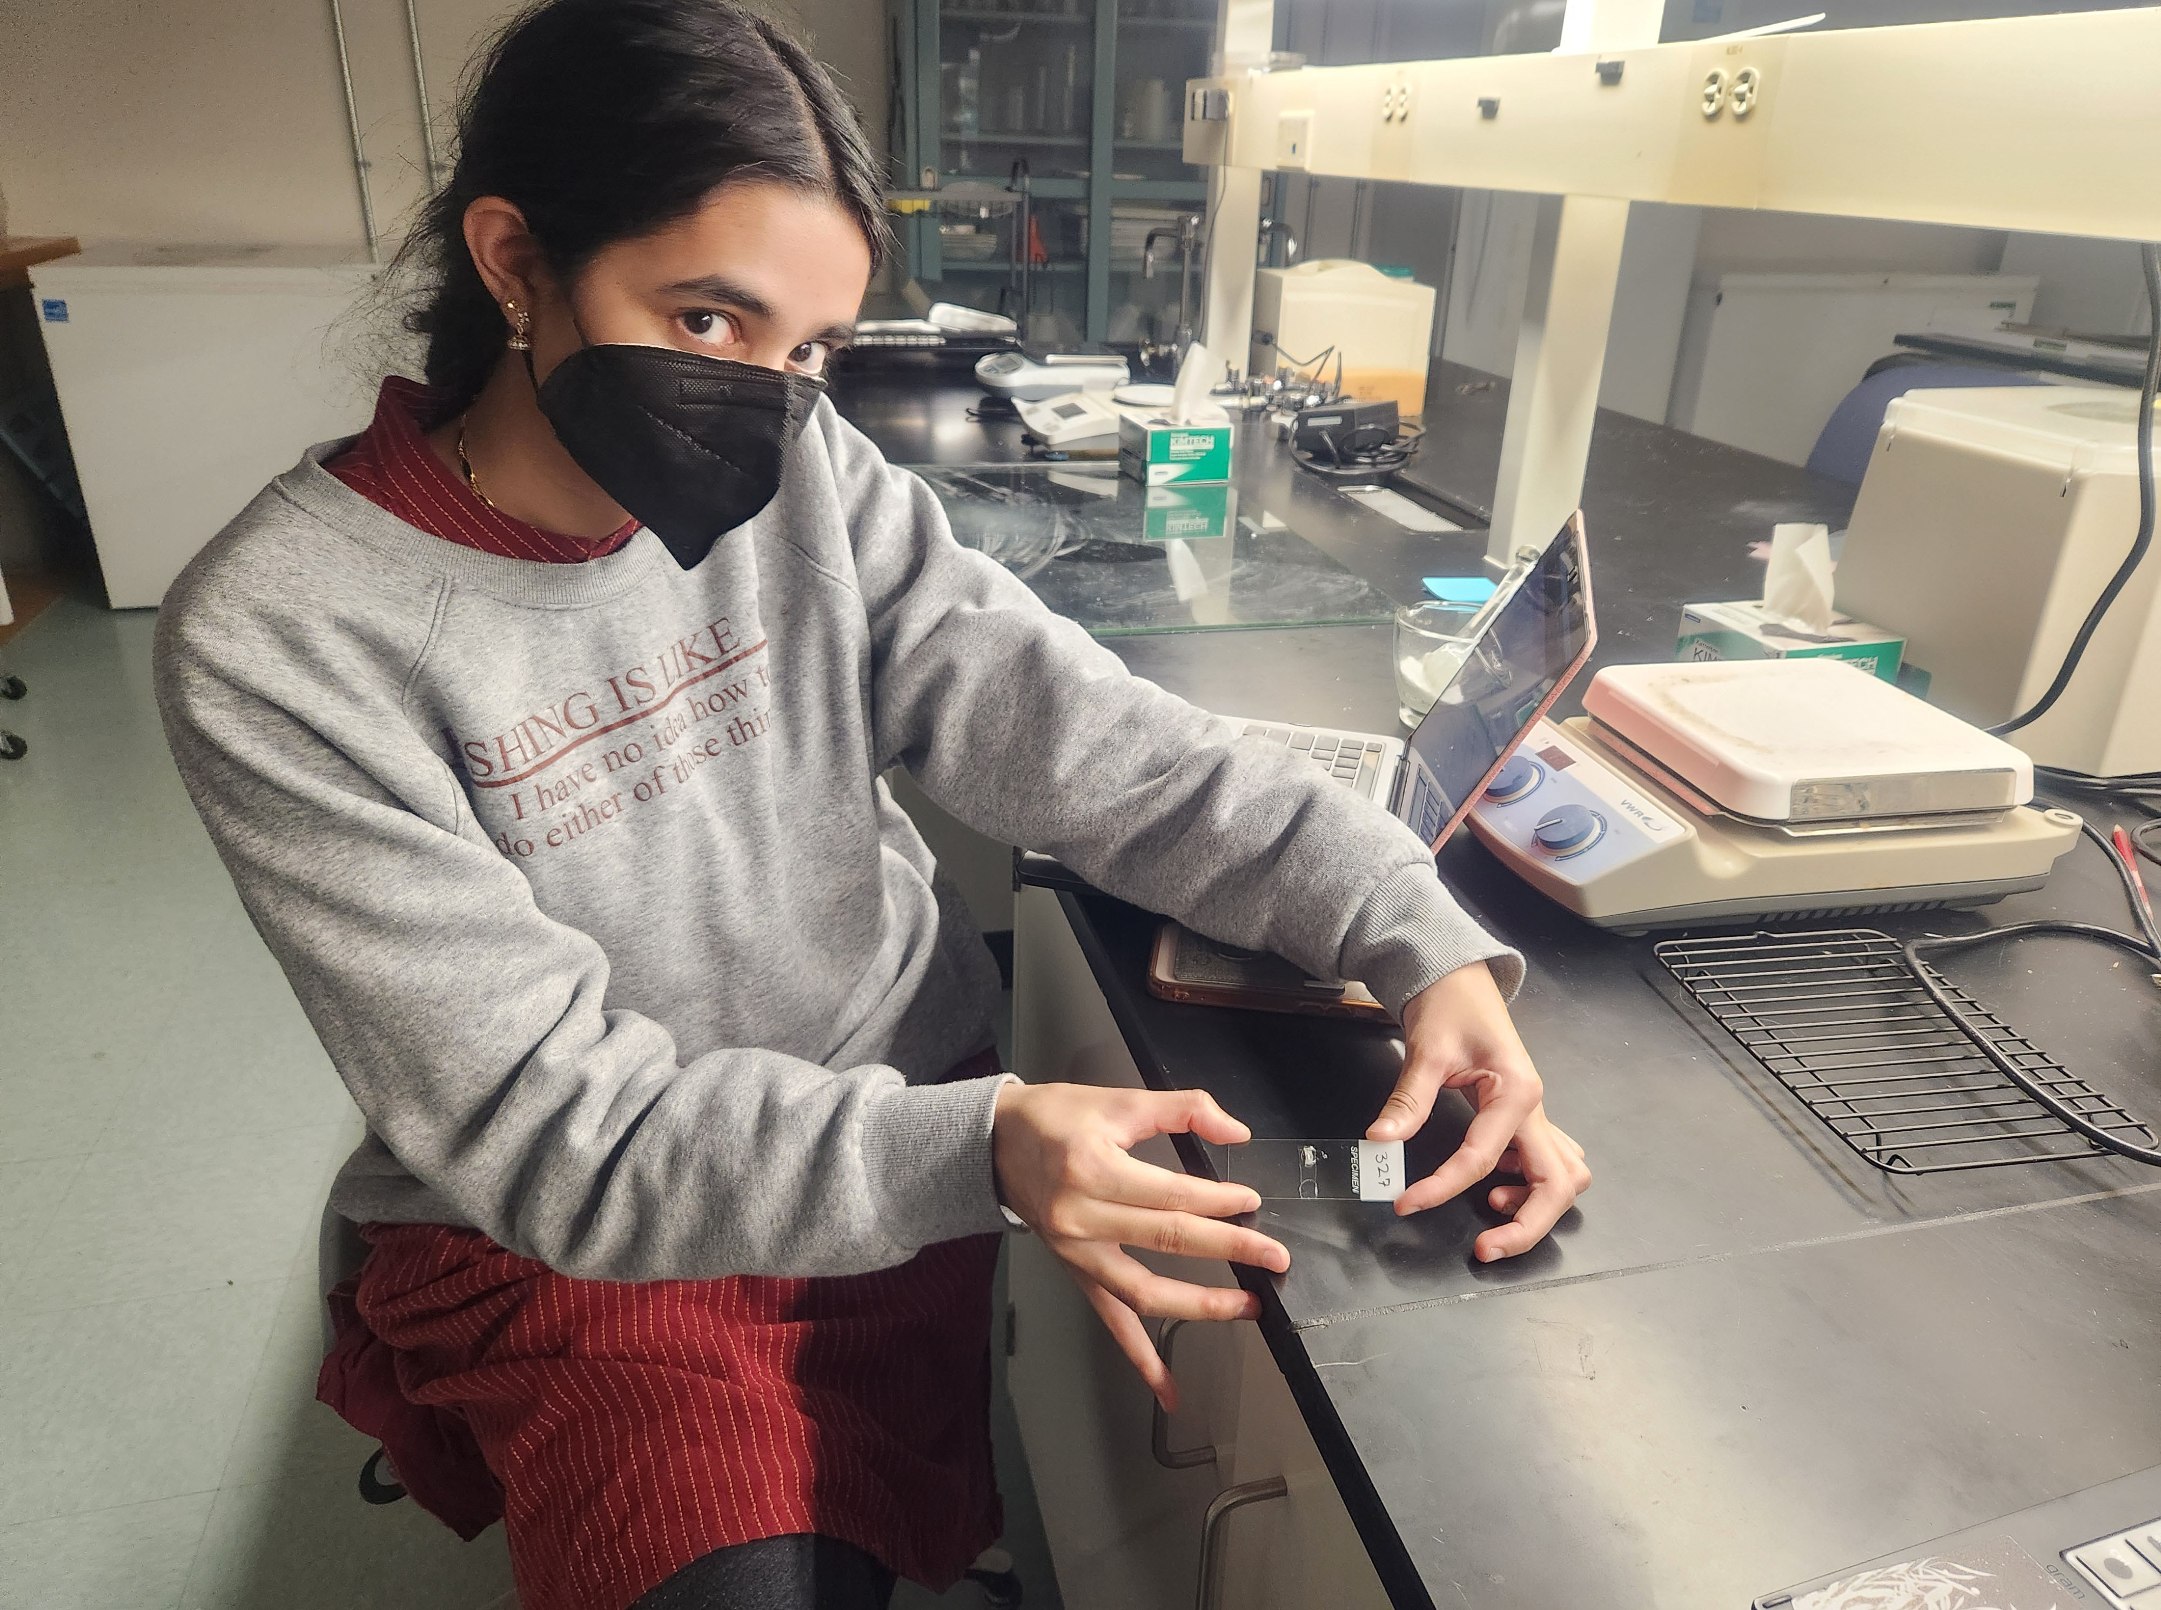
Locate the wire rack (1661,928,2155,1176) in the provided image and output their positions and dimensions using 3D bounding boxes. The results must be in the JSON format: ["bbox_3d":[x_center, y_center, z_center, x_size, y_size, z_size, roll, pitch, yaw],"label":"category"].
[{"bbox_3d":[0.410,0.126,0.734,0.145,0.020,0.205,-2,25,-8],"label":"wire rack"}]

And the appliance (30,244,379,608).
[{"bbox_3d":[-2.067,-1.086,3.993,1.150,0.830,0.660,-8,27,-21],"label":"appliance"}]

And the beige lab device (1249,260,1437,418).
[{"bbox_3d":[0.444,-0.786,2.445,0.265,0.228,0.160,0,25,-4],"label":"beige lab device"}]

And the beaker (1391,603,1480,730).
[{"bbox_3d":[0.300,-0.109,1.151,0.090,0.085,0.090,-4,26,-13],"label":"beaker"}]

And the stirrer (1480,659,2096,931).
[{"bbox_3d":[0.429,-0.015,0.947,0.360,0.097,0.198,-4,26,-13],"label":"stirrer"}]

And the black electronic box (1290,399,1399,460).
[{"bbox_3d":[0.405,-0.571,2.159,0.090,0.068,0.150,18,29,30],"label":"black electronic box"}]

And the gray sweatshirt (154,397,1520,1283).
[{"bbox_3d":[-0.149,0.050,0.769,0.520,0.500,0.630,-19,32,-38],"label":"gray sweatshirt"}]

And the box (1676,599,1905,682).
[{"bbox_3d":[0.573,-0.112,1.182,0.122,0.082,0.120,-6,26,-17],"label":"box"}]

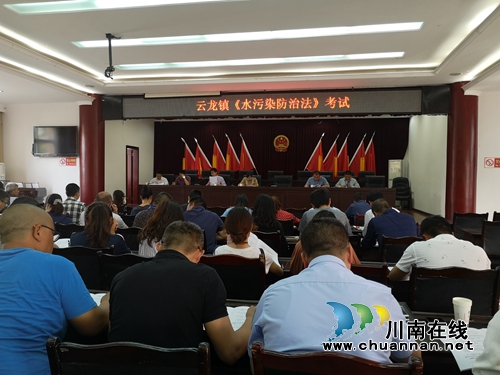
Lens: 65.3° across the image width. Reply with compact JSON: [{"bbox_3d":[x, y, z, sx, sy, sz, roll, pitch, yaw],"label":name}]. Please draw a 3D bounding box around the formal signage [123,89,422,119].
[{"bbox_3d":[0.293,-1.952,9.150,7.100,0.520,0.140,1,2,11],"label":"formal signage"}]

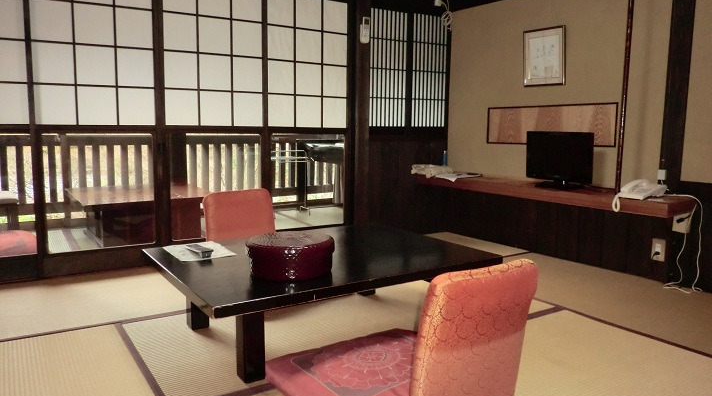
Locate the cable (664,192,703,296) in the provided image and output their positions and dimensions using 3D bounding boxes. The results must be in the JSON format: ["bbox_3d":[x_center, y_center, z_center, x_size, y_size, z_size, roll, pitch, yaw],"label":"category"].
[{"bbox_3d":[1.759,0.237,2.886,0.124,0.510,0.228,-4,9,-33],"label":"cable"}]

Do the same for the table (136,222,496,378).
[{"bbox_3d":[-0.142,0.390,2.232,1.222,0.320,0.851,-4,9,-33],"label":"table"}]

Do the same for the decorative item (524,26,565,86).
[{"bbox_3d":[1.254,-0.945,3.578,0.027,0.379,0.336,-4,9,-33],"label":"decorative item"}]

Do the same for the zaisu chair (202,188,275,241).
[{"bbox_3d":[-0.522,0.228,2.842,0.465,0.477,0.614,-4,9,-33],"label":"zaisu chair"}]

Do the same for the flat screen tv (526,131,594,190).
[{"bbox_3d":[1.243,-0.233,3.269,0.183,0.331,0.473,-4,9,-33],"label":"flat screen tv"}]

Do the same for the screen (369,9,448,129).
[{"bbox_3d":[0.430,-0.972,4.108,0.764,0.863,0.042,-4,9,-33],"label":"screen"}]

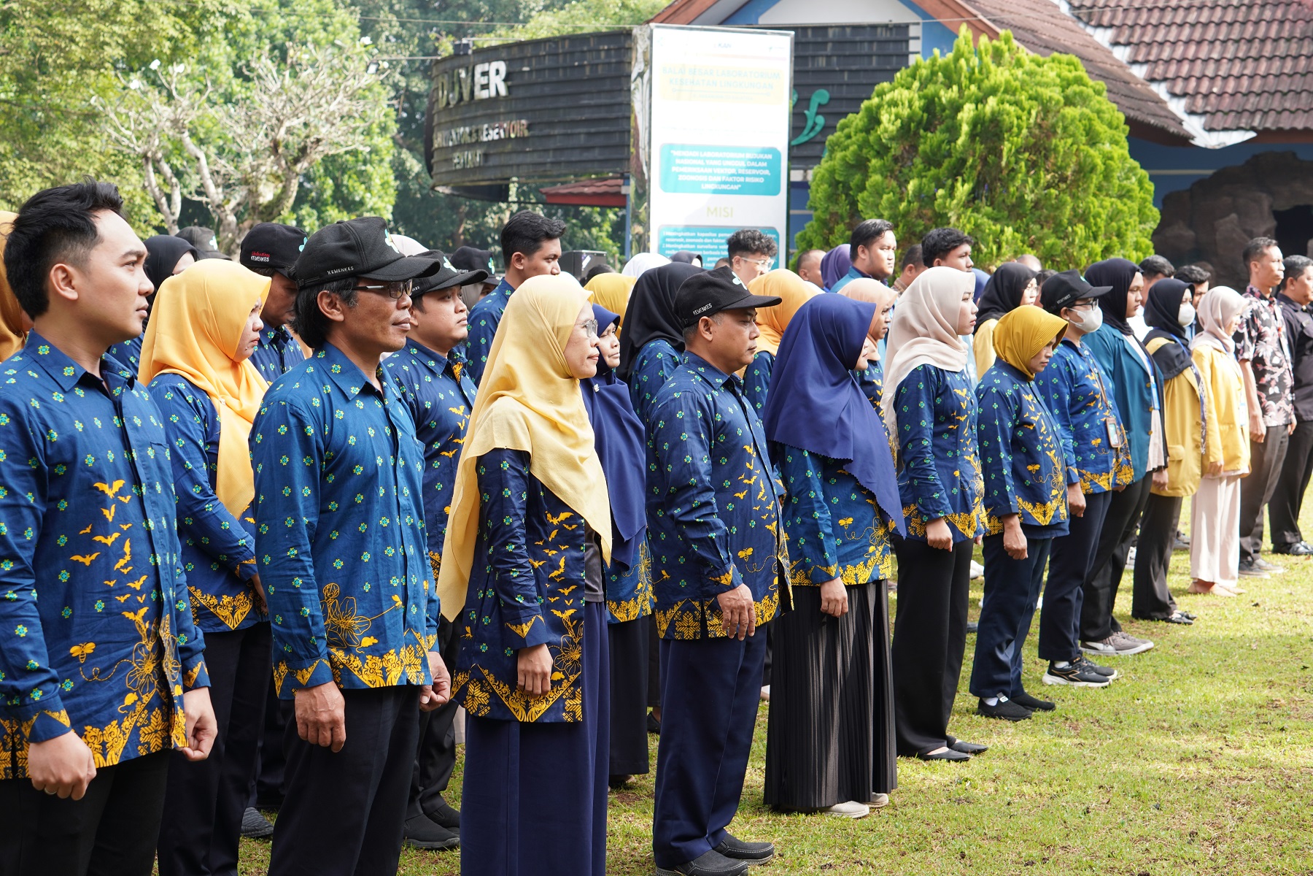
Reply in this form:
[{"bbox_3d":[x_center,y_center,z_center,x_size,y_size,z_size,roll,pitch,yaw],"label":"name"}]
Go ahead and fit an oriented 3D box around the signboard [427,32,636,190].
[{"bbox_3d":[-1.258,-3.118,26.300,2.600,1.480,0.750,5,5,43],"label":"signboard"}]

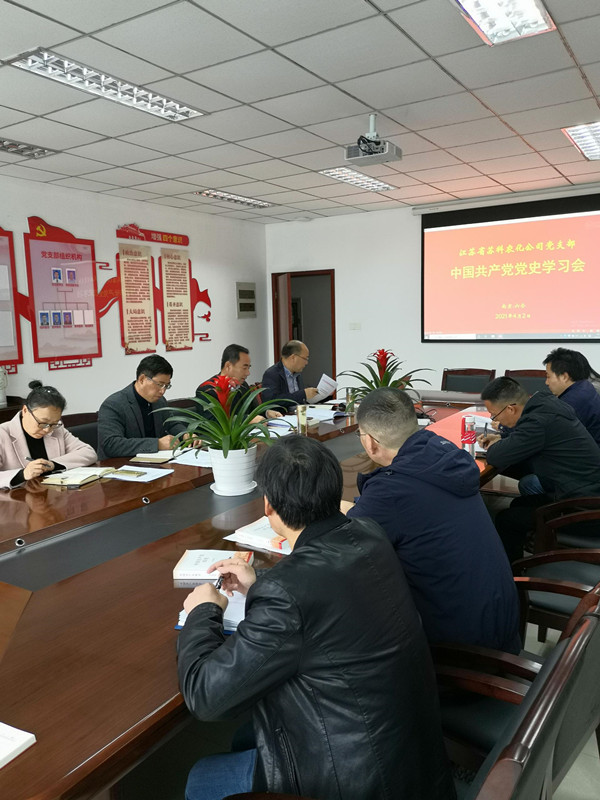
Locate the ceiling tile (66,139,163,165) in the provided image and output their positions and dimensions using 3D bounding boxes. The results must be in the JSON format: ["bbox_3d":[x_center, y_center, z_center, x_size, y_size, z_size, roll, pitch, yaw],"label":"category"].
[{"bbox_3d":[-1.432,-1.943,4.892,0.600,0.020,0.600,4,9,32],"label":"ceiling tile"}]

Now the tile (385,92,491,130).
[{"bbox_3d":[0.917,-1.899,4.120,0.595,0.020,0.595,3,9,32],"label":"tile"}]

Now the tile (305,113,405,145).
[{"bbox_3d":[0.407,-1.926,4.427,0.600,0.020,0.600,4,9,32],"label":"tile"}]

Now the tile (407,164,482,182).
[{"bbox_3d":[1.376,-2.158,5.927,0.600,0.020,0.600,4,9,32],"label":"tile"}]

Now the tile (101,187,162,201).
[{"bbox_3d":[-1.712,-2.154,6.481,0.396,0.020,0.600,4,9,32],"label":"tile"}]

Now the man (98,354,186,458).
[{"bbox_3d":[-0.894,0.375,3.840,0.720,1.320,0.540,3,9,32],"label":"man"}]

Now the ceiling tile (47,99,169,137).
[{"bbox_3d":[-1.248,-1.827,4.063,0.600,0.020,0.600,3,9,32],"label":"ceiling tile"}]

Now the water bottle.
[{"bbox_3d":[0.832,0.189,3.068,0.070,0.218,0.070,3,9,32],"label":"water bottle"}]

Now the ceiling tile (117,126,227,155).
[{"bbox_3d":[-0.924,-1.903,4.560,0.595,0.020,0.595,3,9,32],"label":"ceiling tile"}]

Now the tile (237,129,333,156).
[{"bbox_3d":[-0.095,-1.950,4.737,0.595,0.020,0.595,3,9,32],"label":"tile"}]

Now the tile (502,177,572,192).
[{"bbox_3d":[2.520,-2.275,6.590,0.600,0.020,0.560,3,9,32],"label":"tile"}]

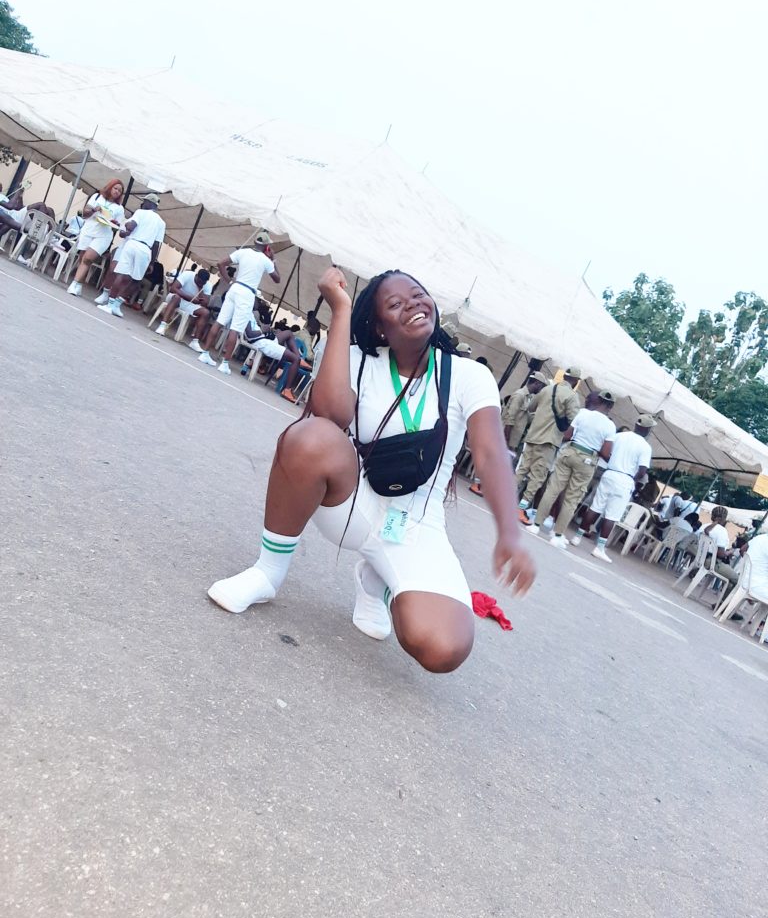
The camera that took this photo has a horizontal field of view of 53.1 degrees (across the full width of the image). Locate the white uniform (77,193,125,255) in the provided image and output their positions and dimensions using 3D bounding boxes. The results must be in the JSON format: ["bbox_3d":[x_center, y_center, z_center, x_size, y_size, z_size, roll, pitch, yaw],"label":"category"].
[{"bbox_3d":[-3.963,-3.278,10.750,0.510,0.790,0.340,22,6,-33],"label":"white uniform"}]

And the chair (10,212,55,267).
[{"bbox_3d":[-5.401,-3.395,11.893,0.560,0.820,0.560,23,6,-22],"label":"chair"}]

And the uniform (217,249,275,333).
[{"bbox_3d":[-1.819,-2.200,10.100,0.600,1.030,0.380,25,6,6],"label":"uniform"}]

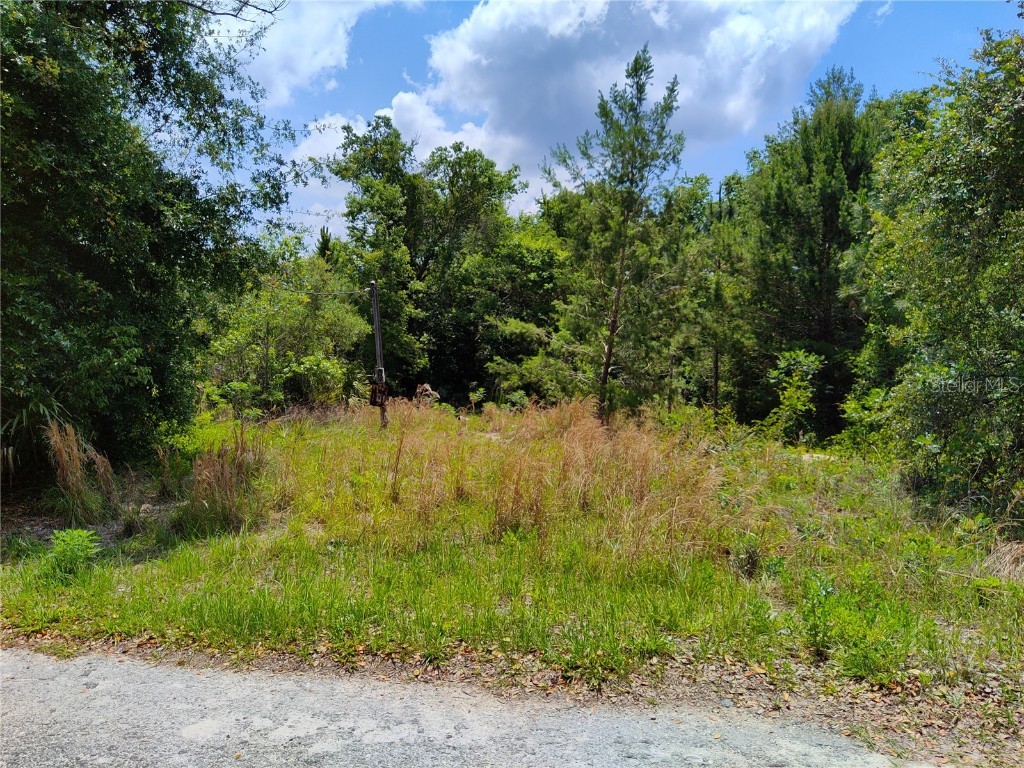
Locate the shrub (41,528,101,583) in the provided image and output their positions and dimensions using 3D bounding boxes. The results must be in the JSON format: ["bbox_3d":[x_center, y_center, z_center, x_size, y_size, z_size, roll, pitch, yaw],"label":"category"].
[{"bbox_3d":[-3.475,1.361,6.300,0.430,0.420,0.430,0,1,0],"label":"shrub"}]

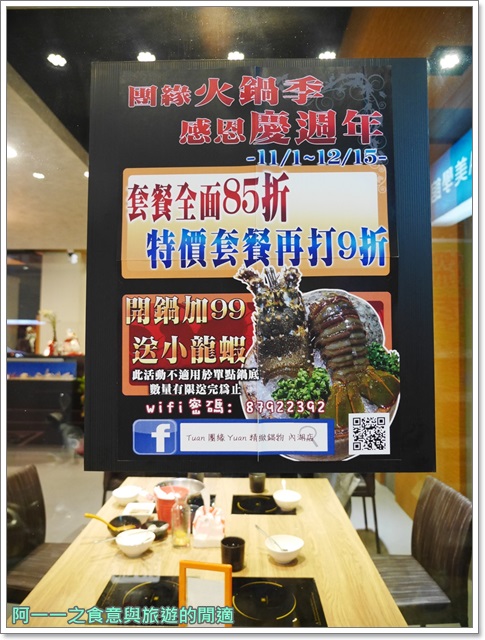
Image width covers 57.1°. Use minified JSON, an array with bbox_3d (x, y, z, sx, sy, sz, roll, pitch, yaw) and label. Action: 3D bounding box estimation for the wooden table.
[{"bbox_3d":[-0.086,1.177,1.582,1.038,0.750,1.415,0,-2,1],"label":"wooden table"}]

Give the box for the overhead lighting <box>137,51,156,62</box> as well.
[{"bbox_3d":[-0.486,-1.343,2.257,0.100,0.040,0.100,0,-2,1],"label":"overhead lighting"}]

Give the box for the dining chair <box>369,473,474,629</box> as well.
[{"bbox_3d":[0.649,1.141,1.854,0.530,0.840,0.410,0,-2,1],"label":"dining chair"}]

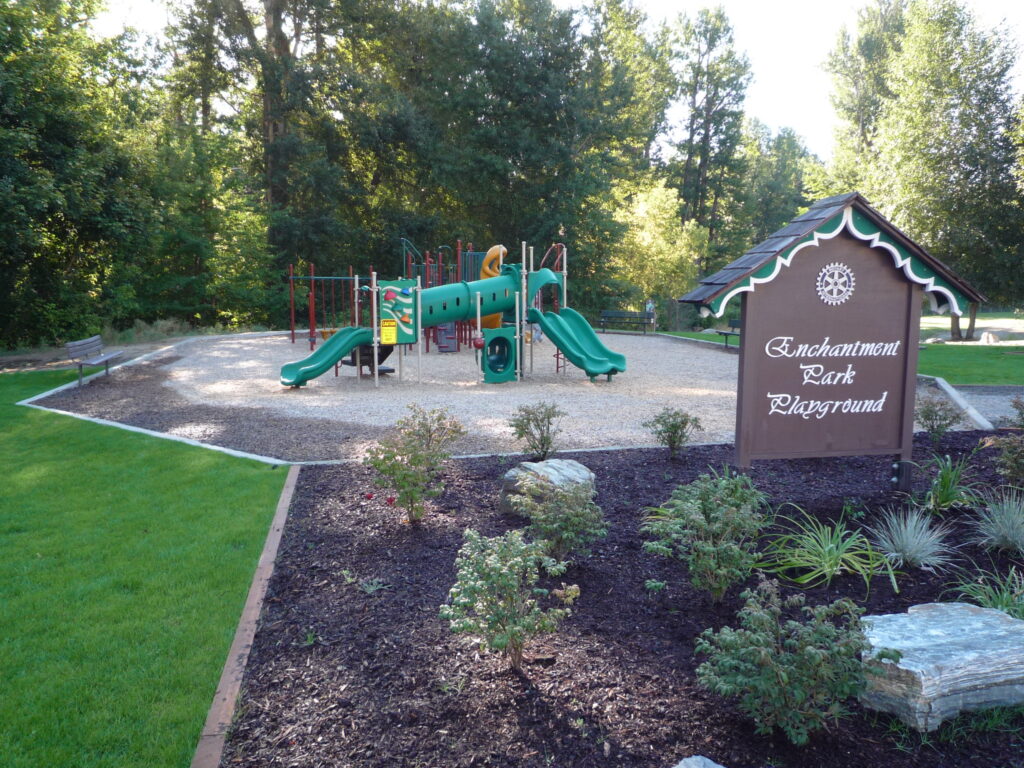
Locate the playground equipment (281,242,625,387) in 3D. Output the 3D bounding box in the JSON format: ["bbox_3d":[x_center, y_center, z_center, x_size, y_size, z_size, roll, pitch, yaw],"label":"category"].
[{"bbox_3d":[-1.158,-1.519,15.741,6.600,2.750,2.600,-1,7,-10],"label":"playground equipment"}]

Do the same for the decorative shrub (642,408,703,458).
[{"bbox_3d":[1.798,0.546,8.577,0.640,0.560,0.600,2,8,12],"label":"decorative shrub"}]

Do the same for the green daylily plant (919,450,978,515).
[{"bbox_3d":[3.500,0.768,6.149,0.480,0.470,0.460,5,9,30],"label":"green daylily plant"}]

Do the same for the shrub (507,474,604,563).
[{"bbox_3d":[0.282,0.798,4.634,0.580,0.550,0.550,0,7,0],"label":"shrub"}]

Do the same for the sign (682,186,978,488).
[{"bbox_3d":[2.745,-0.367,6.652,2.440,2.440,0.550,-1,7,-10],"label":"sign"}]

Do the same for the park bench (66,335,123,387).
[{"bbox_3d":[-8.700,-0.519,16.182,0.600,0.830,2.000,-2,8,-13],"label":"park bench"}]

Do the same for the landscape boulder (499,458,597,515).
[{"bbox_3d":[0.284,0.809,6.286,0.760,0.360,0.540,0,8,3],"label":"landscape boulder"}]

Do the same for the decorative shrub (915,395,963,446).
[{"bbox_3d":[5.253,0.437,9.454,0.600,0.600,0.580,4,9,29],"label":"decorative shrub"}]

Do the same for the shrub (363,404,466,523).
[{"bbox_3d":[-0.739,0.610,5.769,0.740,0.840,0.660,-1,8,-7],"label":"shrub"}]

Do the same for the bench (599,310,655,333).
[{"bbox_3d":[4.324,-2.335,29.225,2.150,0.850,0.600,3,7,24],"label":"bench"}]

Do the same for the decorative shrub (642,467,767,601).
[{"bbox_3d":[1.051,0.826,4.111,0.620,0.650,0.580,2,8,15],"label":"decorative shrub"}]

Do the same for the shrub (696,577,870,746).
[{"bbox_3d":[0.962,0.998,2.773,0.580,0.580,0.540,0,7,0],"label":"shrub"}]

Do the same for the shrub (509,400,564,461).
[{"bbox_3d":[0.241,0.461,7.546,0.540,0.550,0.540,0,7,0],"label":"shrub"}]

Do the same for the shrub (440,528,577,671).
[{"bbox_3d":[-0.013,0.932,3.301,0.570,0.590,0.540,0,7,0],"label":"shrub"}]

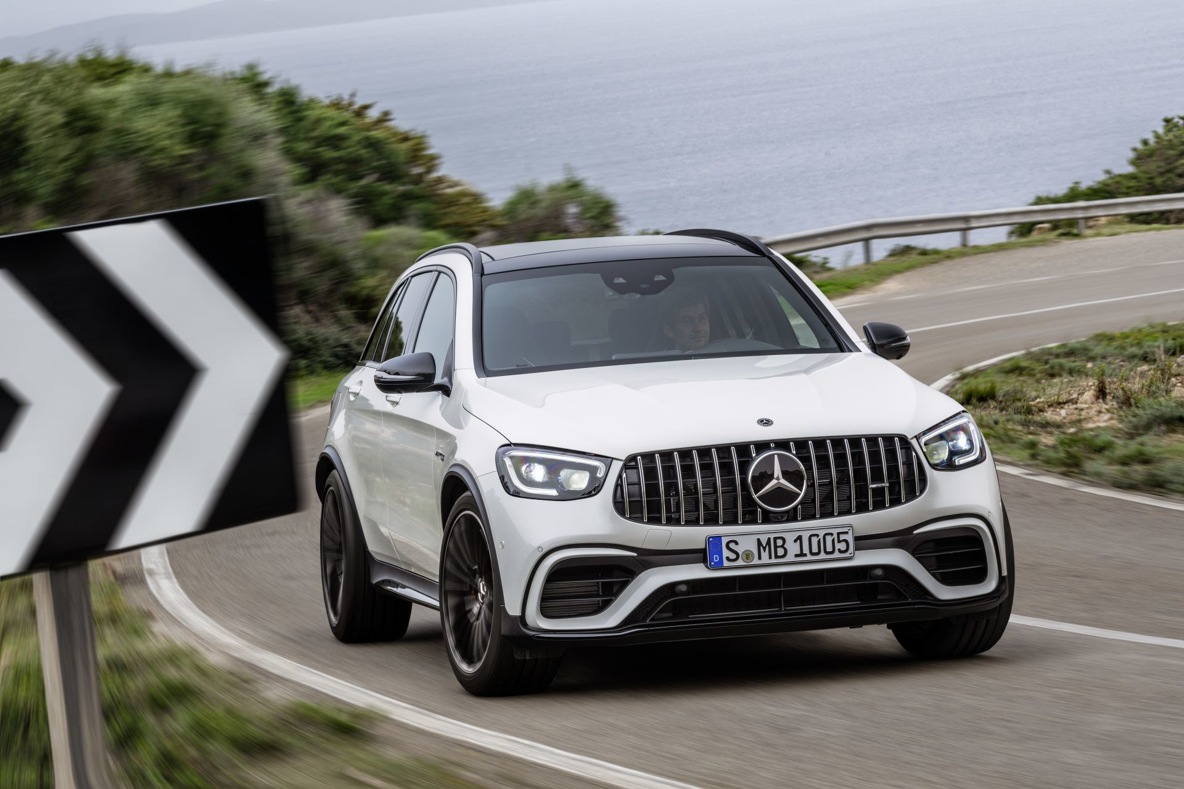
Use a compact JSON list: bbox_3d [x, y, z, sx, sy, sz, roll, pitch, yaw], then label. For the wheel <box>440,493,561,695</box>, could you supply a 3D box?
[{"bbox_3d":[-0.326,0.714,16.032,0.270,0.740,0.740,-4,2,-20],"label":"wheel"}]

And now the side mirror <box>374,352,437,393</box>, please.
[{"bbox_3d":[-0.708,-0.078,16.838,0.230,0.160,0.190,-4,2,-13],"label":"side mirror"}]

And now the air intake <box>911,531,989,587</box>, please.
[{"bbox_3d":[1.272,0.587,15.646,0.320,0.195,0.190,-4,2,-13],"label":"air intake"}]

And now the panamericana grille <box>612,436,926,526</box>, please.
[{"bbox_3d":[0.629,0.303,15.402,1.130,0.295,0.130,-4,2,-13],"label":"panamericana grille"}]

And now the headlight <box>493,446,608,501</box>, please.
[{"bbox_3d":[-0.139,0.271,15.506,0.340,0.190,0.420,-4,2,-13],"label":"headlight"}]

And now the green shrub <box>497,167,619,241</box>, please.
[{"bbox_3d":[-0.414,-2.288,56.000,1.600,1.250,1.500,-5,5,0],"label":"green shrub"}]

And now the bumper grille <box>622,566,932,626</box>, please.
[{"bbox_3d":[0.646,0.695,15.446,1.130,0.150,0.140,-4,2,-13],"label":"bumper grille"}]

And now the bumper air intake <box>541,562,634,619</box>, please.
[{"bbox_3d":[-0.012,0.675,15.350,0.320,0.195,0.190,-4,2,-13],"label":"bumper air intake"}]

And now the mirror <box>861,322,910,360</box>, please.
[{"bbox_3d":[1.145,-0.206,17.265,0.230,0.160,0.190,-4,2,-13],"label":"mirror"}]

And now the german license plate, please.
[{"bbox_3d":[0.655,0.528,15.358,0.525,0.115,0.020,-4,2,-13],"label":"german license plate"}]

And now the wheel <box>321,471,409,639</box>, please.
[{"bbox_3d":[-0.974,0.682,18.831,0.295,0.740,0.740,-4,2,-13],"label":"wheel"}]

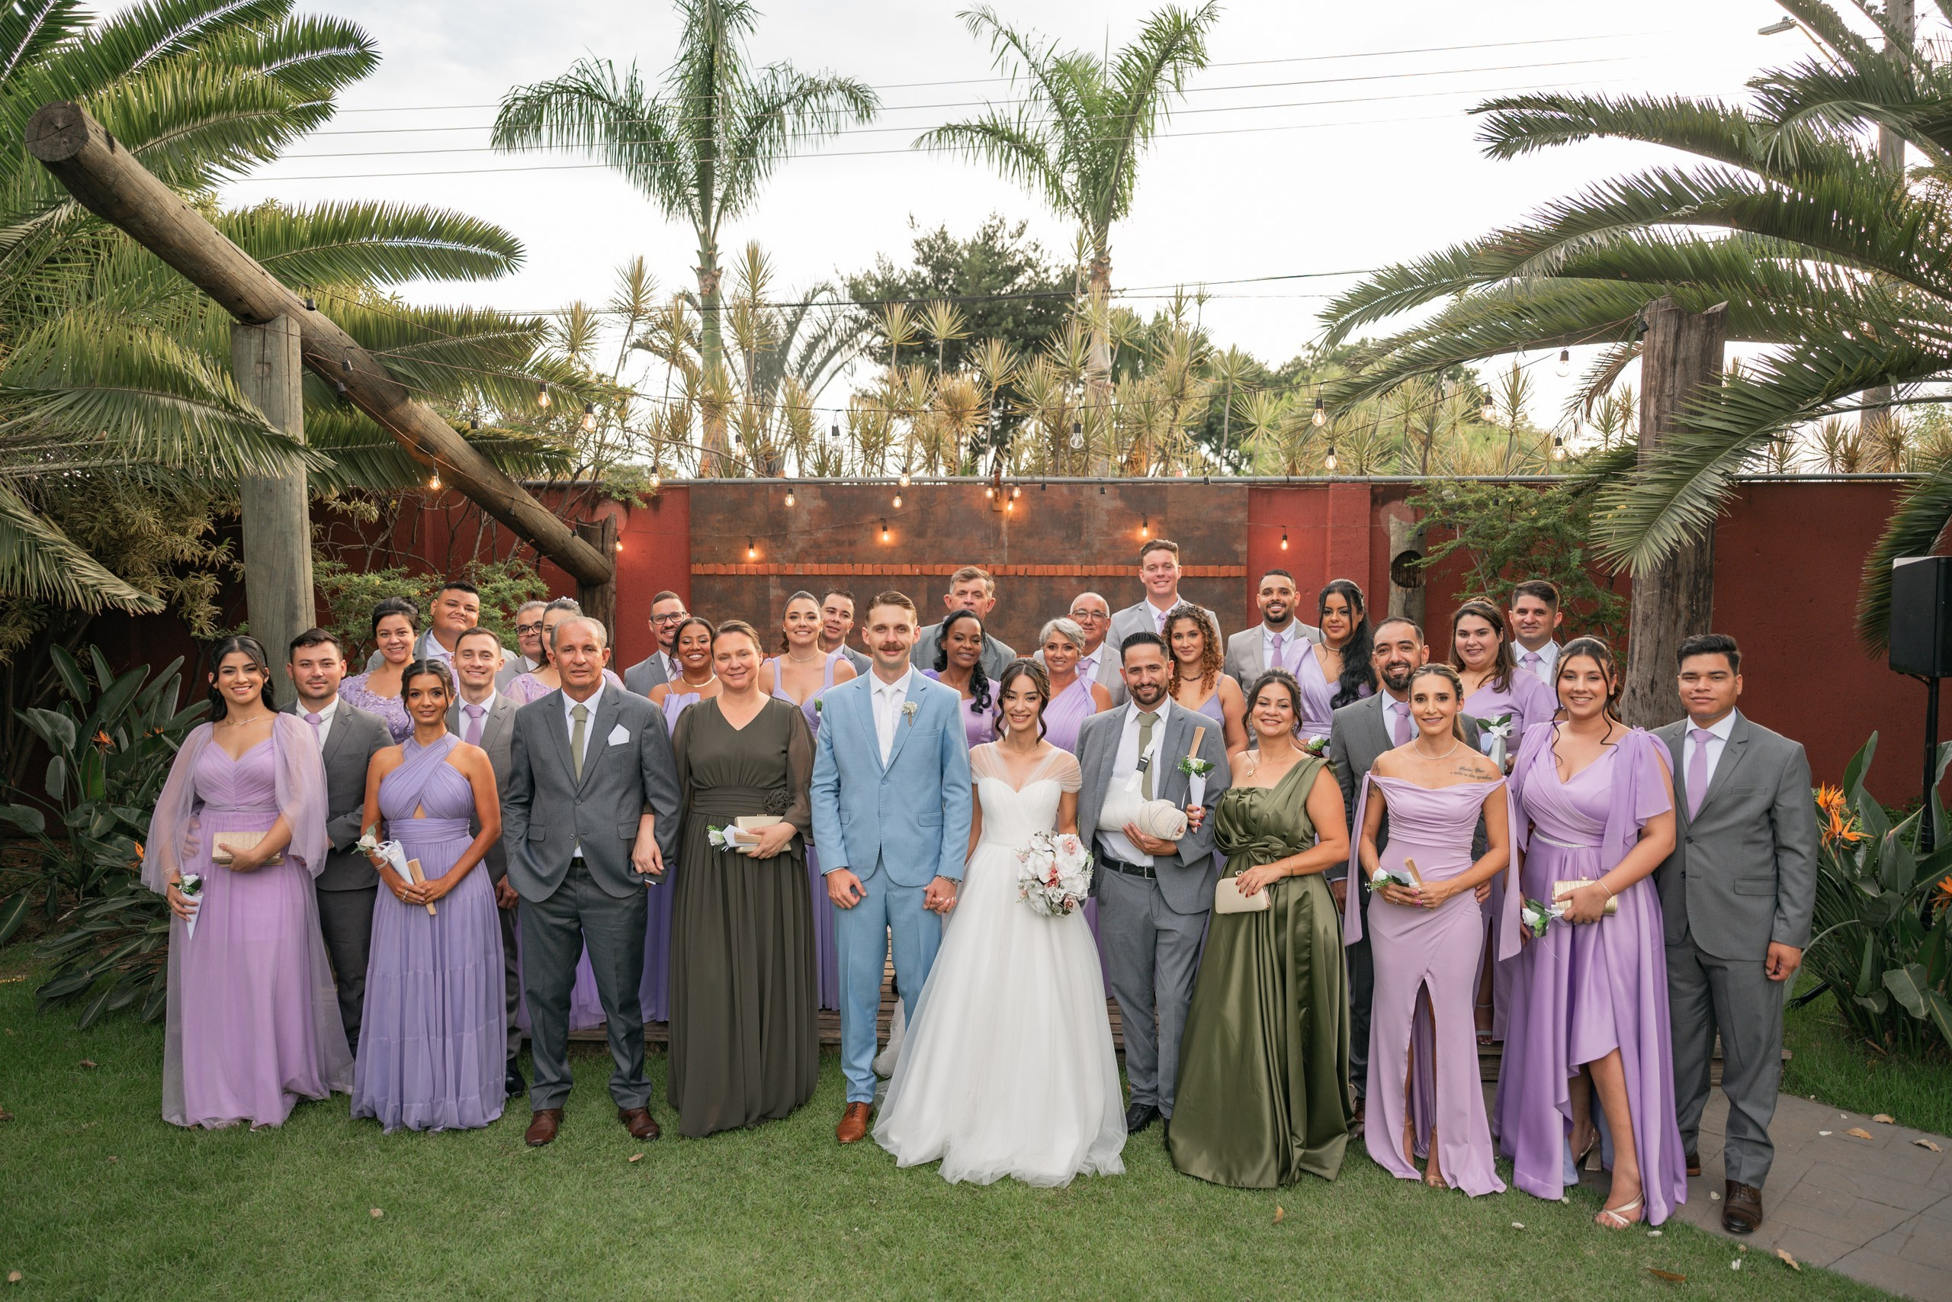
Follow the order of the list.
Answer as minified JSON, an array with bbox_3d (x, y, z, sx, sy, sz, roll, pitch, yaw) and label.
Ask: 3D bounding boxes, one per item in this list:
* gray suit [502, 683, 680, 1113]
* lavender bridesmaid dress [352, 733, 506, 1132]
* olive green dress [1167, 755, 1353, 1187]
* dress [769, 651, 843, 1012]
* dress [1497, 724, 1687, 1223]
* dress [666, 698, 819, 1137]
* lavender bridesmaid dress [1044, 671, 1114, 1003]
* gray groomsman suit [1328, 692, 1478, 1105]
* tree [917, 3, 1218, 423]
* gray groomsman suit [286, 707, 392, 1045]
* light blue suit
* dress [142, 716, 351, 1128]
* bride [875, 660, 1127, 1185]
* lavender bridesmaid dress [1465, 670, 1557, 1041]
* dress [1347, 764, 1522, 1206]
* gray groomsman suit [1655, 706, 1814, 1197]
[{"bbox_3d":[-1.304,0.840,4.405,0.600,1.460,0.340,-1,4,-12],"label":"gray suit"},{"bbox_3d":[-1.913,0.955,4.553,0.501,1.351,0.460,-1,5,-15],"label":"lavender bridesmaid dress"},{"bbox_3d":[0.934,0.984,4.275,0.580,1.270,0.580,1,4,11],"label":"olive green dress"},{"bbox_3d":[-0.716,0.727,5.430,0.500,1.450,0.420,-1,4,-8],"label":"dress"},{"bbox_3d":[1.889,0.946,3.991,0.527,1.460,0.500,3,6,36],"label":"dress"},{"bbox_3d":[-0.811,0.895,4.508,0.520,1.477,0.420,0,5,-6],"label":"dress"},{"bbox_3d":[0.416,0.772,5.503,0.480,1.330,0.420,0,4,4],"label":"lavender bridesmaid dress"},{"bbox_3d":[1.520,0.857,4.616,0.508,1.436,0.340,2,5,20],"label":"gray groomsman suit"},{"bbox_3d":[1.086,-3.189,14.821,3.400,8.200,3.300,0,4,0],"label":"tree"},{"bbox_3d":[-2.441,0.852,4.827,0.550,1.380,0.330,-1,4,-19],"label":"gray groomsman suit"},{"bbox_3d":[-0.288,0.794,4.422,0.550,1.470,0.330,0,4,-4],"label":"light blue suit"},{"bbox_3d":[-2.625,0.911,4.691,0.700,1.360,0.520,-2,4,-24],"label":"dress"},{"bbox_3d":[0.085,0.819,4.374,0.780,1.585,0.820,0,4,1],"label":"bride"},{"bbox_3d":[1.979,0.754,5.079,0.531,1.365,0.420,2,5,20],"label":"lavender bridesmaid dress"},{"bbox_3d":[1.442,1.024,4.128,0.524,1.283,0.450,2,5,22],"label":"dress"},{"bbox_3d":[2.333,0.902,4.017,0.462,1.443,0.400,3,6,34],"label":"gray groomsman suit"}]

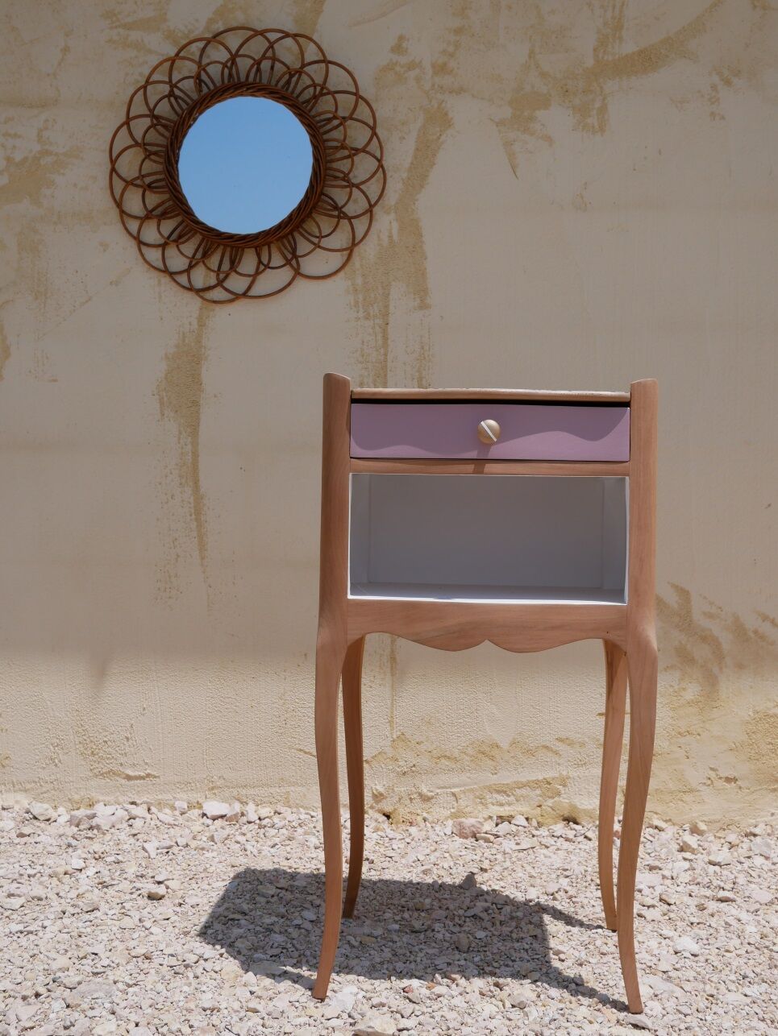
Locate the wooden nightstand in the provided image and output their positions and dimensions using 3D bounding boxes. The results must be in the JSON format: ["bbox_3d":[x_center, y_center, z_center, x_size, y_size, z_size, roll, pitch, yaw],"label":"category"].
[{"bbox_3d":[0.114,0.191,1.445,0.373,0.690,0.300,1,0,4],"label":"wooden nightstand"}]

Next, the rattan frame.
[{"bbox_3d":[-0.255,-0.633,2.150,0.500,0.495,0.040,1,0,6],"label":"rattan frame"}]

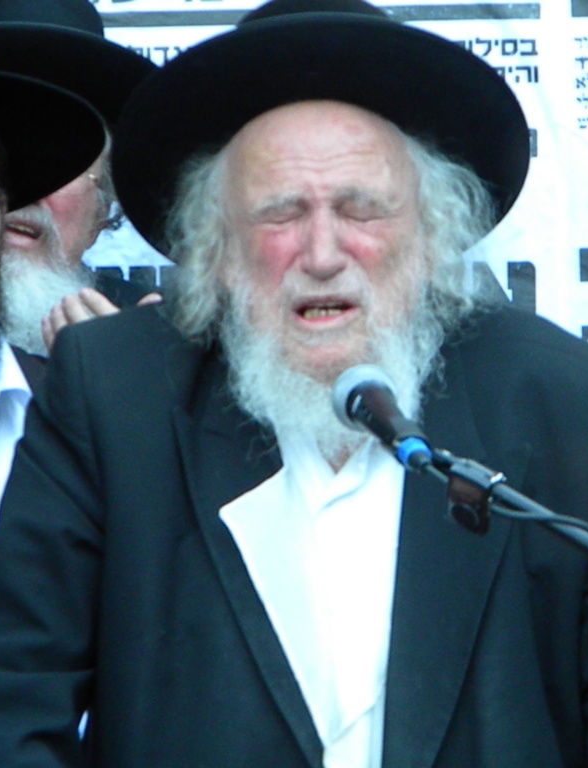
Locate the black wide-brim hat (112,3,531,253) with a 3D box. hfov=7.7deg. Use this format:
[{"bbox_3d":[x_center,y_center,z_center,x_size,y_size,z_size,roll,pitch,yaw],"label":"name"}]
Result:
[{"bbox_3d":[0.018,-0.226,3.620,0.345,0.130,0.375,-2,-35,-1],"label":"black wide-brim hat"}]

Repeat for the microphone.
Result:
[{"bbox_3d":[0.070,0.029,3.360,0.052,0.052,0.165,-5,21,-16],"label":"microphone"}]

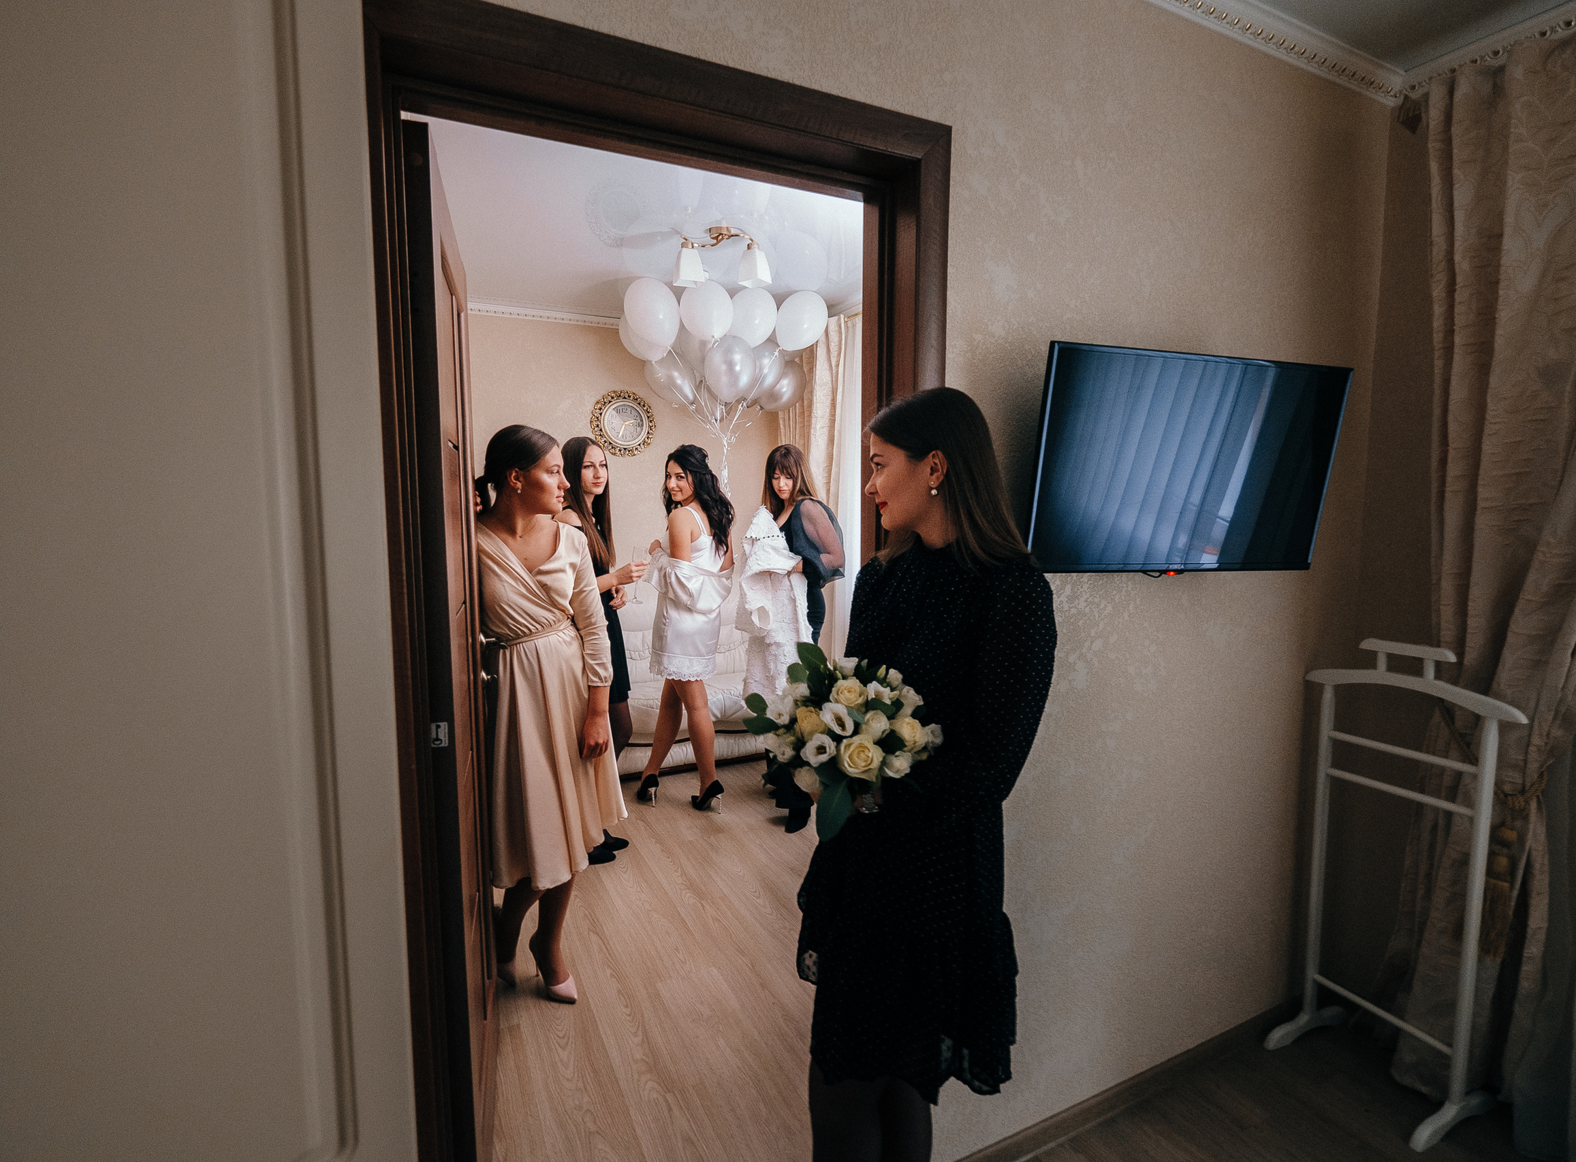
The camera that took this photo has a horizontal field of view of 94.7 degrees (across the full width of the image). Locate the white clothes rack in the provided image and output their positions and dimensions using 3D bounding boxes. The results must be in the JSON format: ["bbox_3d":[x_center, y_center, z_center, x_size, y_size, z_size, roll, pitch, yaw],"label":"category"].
[{"bbox_3d":[1.482,0.704,1.771,0.345,1.095,0.440,-3,6,-26],"label":"white clothes rack"}]

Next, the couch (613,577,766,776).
[{"bbox_3d":[-0.867,0.527,4.242,1.950,0.970,0.860,-3,7,-25],"label":"couch"}]

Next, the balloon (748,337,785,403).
[{"bbox_3d":[-0.135,-1.075,3.700,0.255,0.300,0.255,11,6,-26],"label":"balloon"}]

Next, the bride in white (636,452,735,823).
[{"bbox_3d":[-0.504,0.227,3.446,0.450,1.735,0.410,4,7,38],"label":"bride in white"}]

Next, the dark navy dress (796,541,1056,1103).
[{"bbox_3d":[0.216,0.356,1.108,0.330,0.850,0.420,-4,7,-30],"label":"dark navy dress"}]

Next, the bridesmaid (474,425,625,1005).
[{"bbox_3d":[-0.749,0.402,2.074,0.480,1.660,0.400,-5,8,-42],"label":"bridesmaid"}]

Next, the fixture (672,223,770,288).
[{"bbox_3d":[-0.269,-1.304,2.930,0.400,0.250,0.380,1,6,11],"label":"fixture"}]

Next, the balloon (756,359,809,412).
[{"bbox_3d":[-0.035,-1.007,3.720,0.255,0.300,0.255,37,0,0],"label":"balloon"}]

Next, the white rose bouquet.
[{"bbox_3d":[0.079,0.221,1.020,0.265,0.265,0.245,0,6,0],"label":"white rose bouquet"}]

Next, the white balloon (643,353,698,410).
[{"bbox_3d":[-0.592,-1.002,3.650,0.260,0.310,0.260,-37,0,0],"label":"white balloon"}]

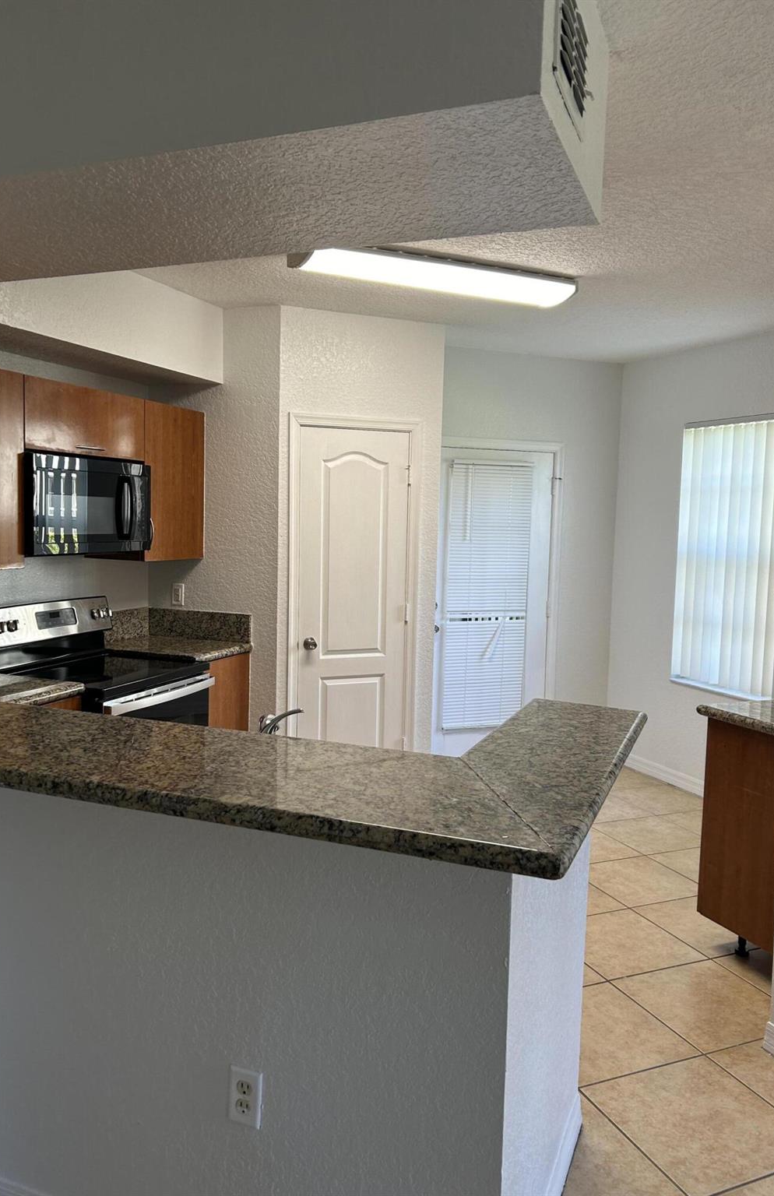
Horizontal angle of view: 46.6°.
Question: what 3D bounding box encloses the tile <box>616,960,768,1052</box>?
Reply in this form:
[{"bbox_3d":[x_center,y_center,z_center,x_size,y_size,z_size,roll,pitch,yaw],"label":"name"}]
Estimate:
[{"bbox_3d":[1.079,1.362,3.022,0.455,0.010,0.455,-1,5,-24],"label":"tile"}]

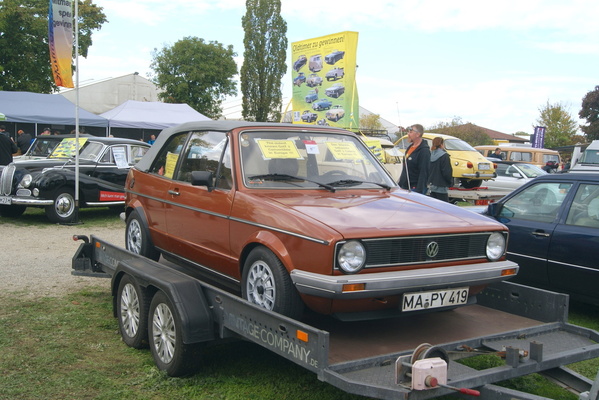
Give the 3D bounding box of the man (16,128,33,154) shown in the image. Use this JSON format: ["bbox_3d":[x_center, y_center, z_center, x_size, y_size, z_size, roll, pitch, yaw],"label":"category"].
[{"bbox_3d":[-8.728,-1.344,20.577,0.450,1.740,0.520,5,6,30],"label":"man"}]

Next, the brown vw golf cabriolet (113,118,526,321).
[{"bbox_3d":[-0.188,0.055,5.360,1.640,1.390,3.800,-1,5,-33],"label":"brown vw golf cabriolet"}]

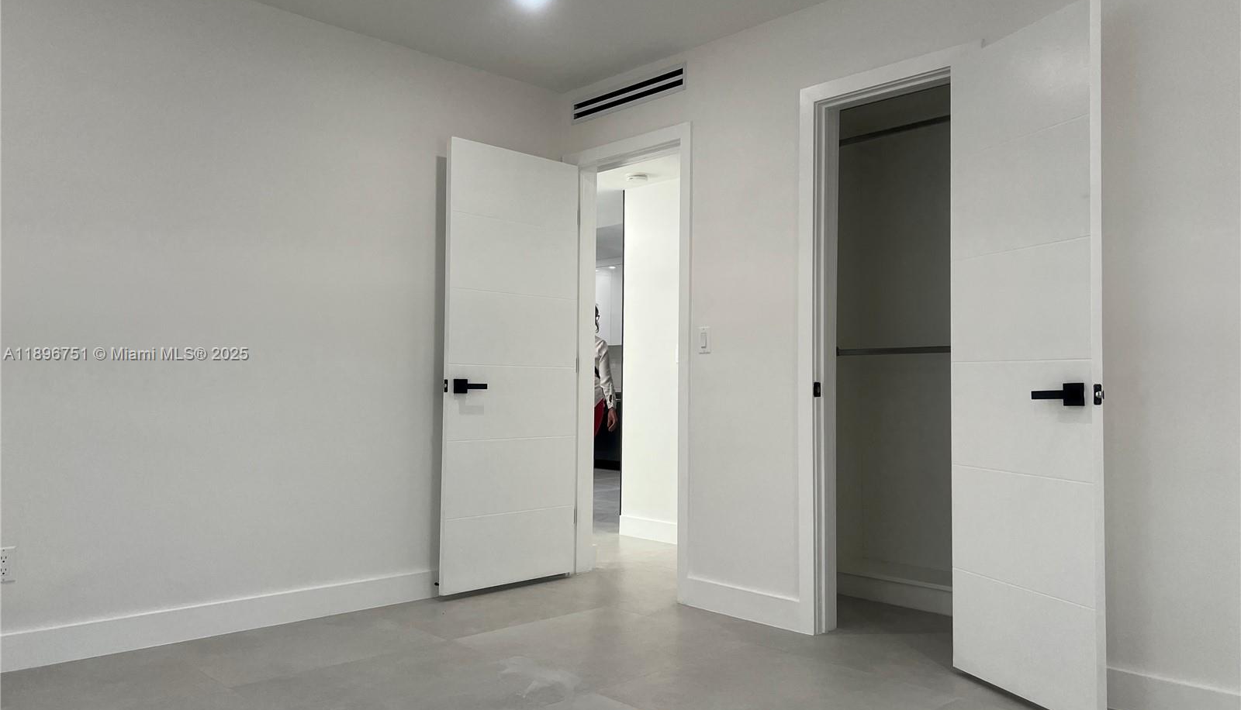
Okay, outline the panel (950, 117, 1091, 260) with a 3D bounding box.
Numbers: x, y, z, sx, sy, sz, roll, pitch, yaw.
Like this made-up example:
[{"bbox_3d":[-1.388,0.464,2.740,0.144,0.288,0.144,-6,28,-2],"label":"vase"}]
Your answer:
[{"bbox_3d":[1.233,-0.493,2.880,0.038,0.344,0.602,1,-2,-18],"label":"panel"}]

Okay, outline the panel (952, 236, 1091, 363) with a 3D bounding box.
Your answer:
[{"bbox_3d":[1.230,-0.151,2.866,0.038,0.340,0.602,1,-2,-18],"label":"panel"}]

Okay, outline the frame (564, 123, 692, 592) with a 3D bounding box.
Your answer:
[{"bbox_3d":[0.047,0.040,4.443,0.130,2.123,0.893,3,-3,-43],"label":"frame"}]

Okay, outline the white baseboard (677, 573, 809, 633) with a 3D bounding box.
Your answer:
[{"bbox_3d":[0.500,1.022,3.828,0.017,0.121,0.583,3,-3,-43],"label":"white baseboard"}]

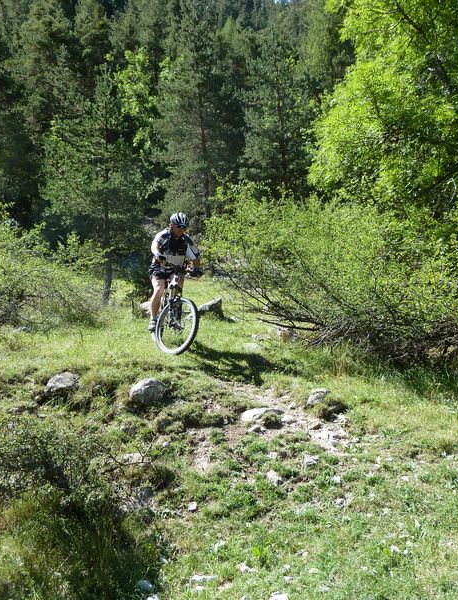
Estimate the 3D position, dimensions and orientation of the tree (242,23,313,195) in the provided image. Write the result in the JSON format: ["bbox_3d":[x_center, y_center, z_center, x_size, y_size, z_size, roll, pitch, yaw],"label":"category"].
[{"bbox_3d":[1.721,-5.978,20.500,2.700,7.700,2.700,-3,3,0],"label":"tree"}]

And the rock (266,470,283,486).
[{"bbox_3d":[0.287,1.131,3.650,0.105,0.090,0.090,-1,6,0],"label":"rock"}]

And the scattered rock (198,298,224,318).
[{"bbox_3d":[-0.317,0.155,9.400,0.480,0.330,0.380,-3,3,0],"label":"scattered rock"}]

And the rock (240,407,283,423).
[{"bbox_3d":[0.262,0.921,4.650,0.330,0.110,0.220,-1,6,0],"label":"rock"}]

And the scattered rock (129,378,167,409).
[{"bbox_3d":[-0.757,0.864,5.400,0.340,0.240,0.280,-3,3,0],"label":"scattered rock"}]

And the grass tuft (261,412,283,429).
[{"bbox_3d":[0.388,1.074,5.150,0.190,0.130,0.170,-2,1,0],"label":"grass tuft"}]

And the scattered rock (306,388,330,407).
[{"bbox_3d":[0.819,0.903,5.350,0.210,0.160,0.180,-3,3,0],"label":"scattered rock"}]

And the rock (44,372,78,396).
[{"bbox_3d":[-1.594,0.795,5.500,0.310,0.180,0.230,-1,6,0],"label":"rock"}]

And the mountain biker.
[{"bbox_3d":[-0.674,-0.340,7.150,0.620,1.460,0.750,-4,4,-22],"label":"mountain biker"}]

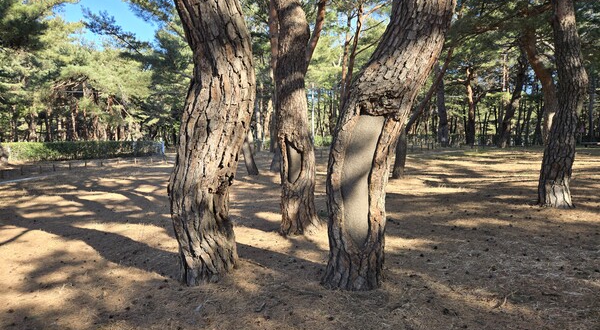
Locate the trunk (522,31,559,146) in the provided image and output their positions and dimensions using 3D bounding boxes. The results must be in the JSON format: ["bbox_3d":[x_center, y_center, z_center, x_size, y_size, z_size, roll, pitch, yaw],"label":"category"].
[{"bbox_3d":[11.509,-3.383,19.000,1.550,6.240,1.000,3,6,31],"label":"trunk"}]

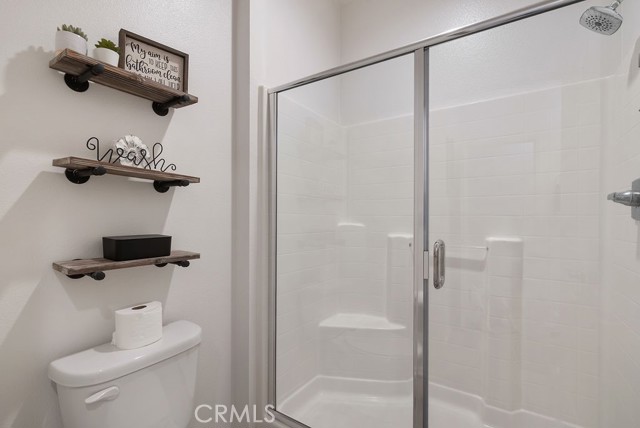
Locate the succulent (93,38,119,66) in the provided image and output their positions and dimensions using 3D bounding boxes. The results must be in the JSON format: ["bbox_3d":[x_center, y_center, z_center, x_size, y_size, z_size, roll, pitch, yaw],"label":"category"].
[{"bbox_3d":[-0.717,-0.532,0.956,0.073,0.115,0.073,0,0,34],"label":"succulent"}]

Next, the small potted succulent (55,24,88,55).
[{"bbox_3d":[-0.767,-0.531,0.880,0.074,0.114,0.074,0,0,34],"label":"small potted succulent"}]

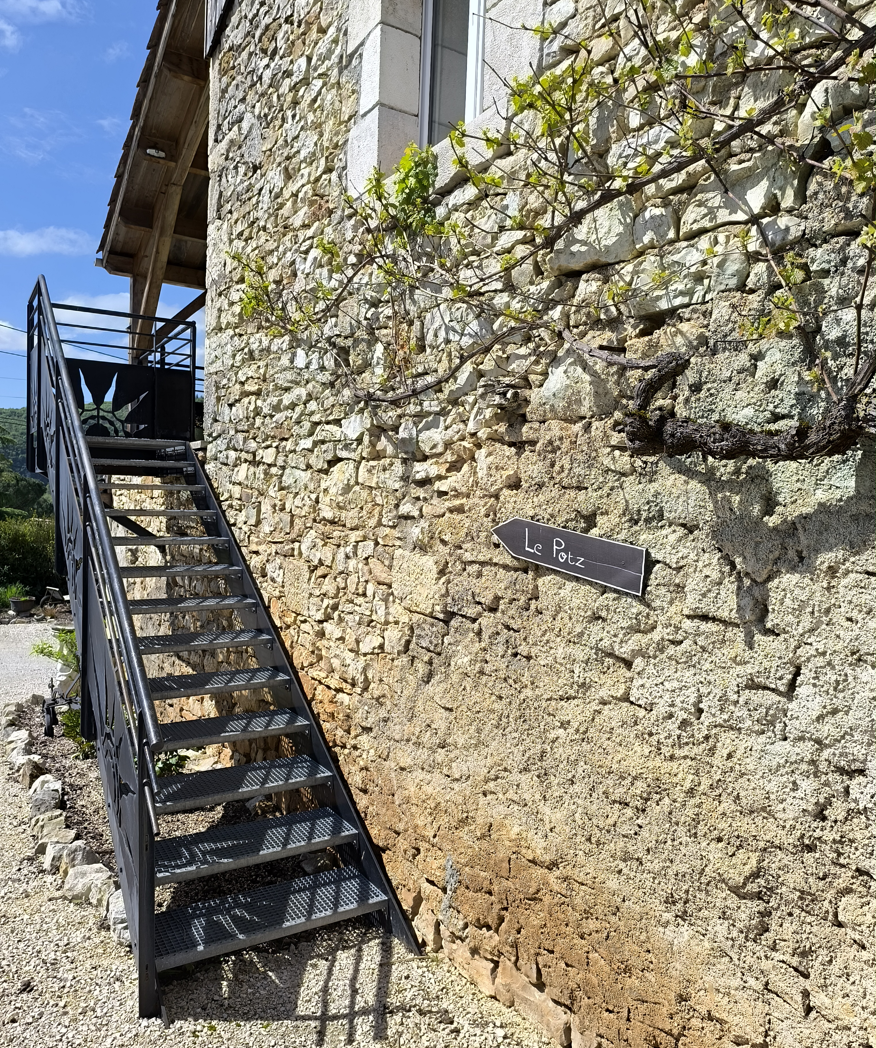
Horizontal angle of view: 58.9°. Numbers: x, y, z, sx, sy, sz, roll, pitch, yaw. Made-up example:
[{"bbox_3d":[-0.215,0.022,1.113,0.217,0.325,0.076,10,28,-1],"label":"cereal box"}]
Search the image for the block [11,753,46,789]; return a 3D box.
[{"bbox_3d":[-2.365,1.404,4.492,0.180,0.145,0.190,0,2,-32],"label":"block"}]

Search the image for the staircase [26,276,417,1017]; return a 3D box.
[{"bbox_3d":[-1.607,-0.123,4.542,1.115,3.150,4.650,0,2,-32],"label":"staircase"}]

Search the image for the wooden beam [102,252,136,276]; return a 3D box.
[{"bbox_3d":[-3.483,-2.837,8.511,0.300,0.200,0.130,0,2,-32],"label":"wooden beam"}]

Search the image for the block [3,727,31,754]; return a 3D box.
[{"bbox_3d":[-2.665,1.369,4.913,0.180,0.120,0.160,0,2,-32],"label":"block"}]

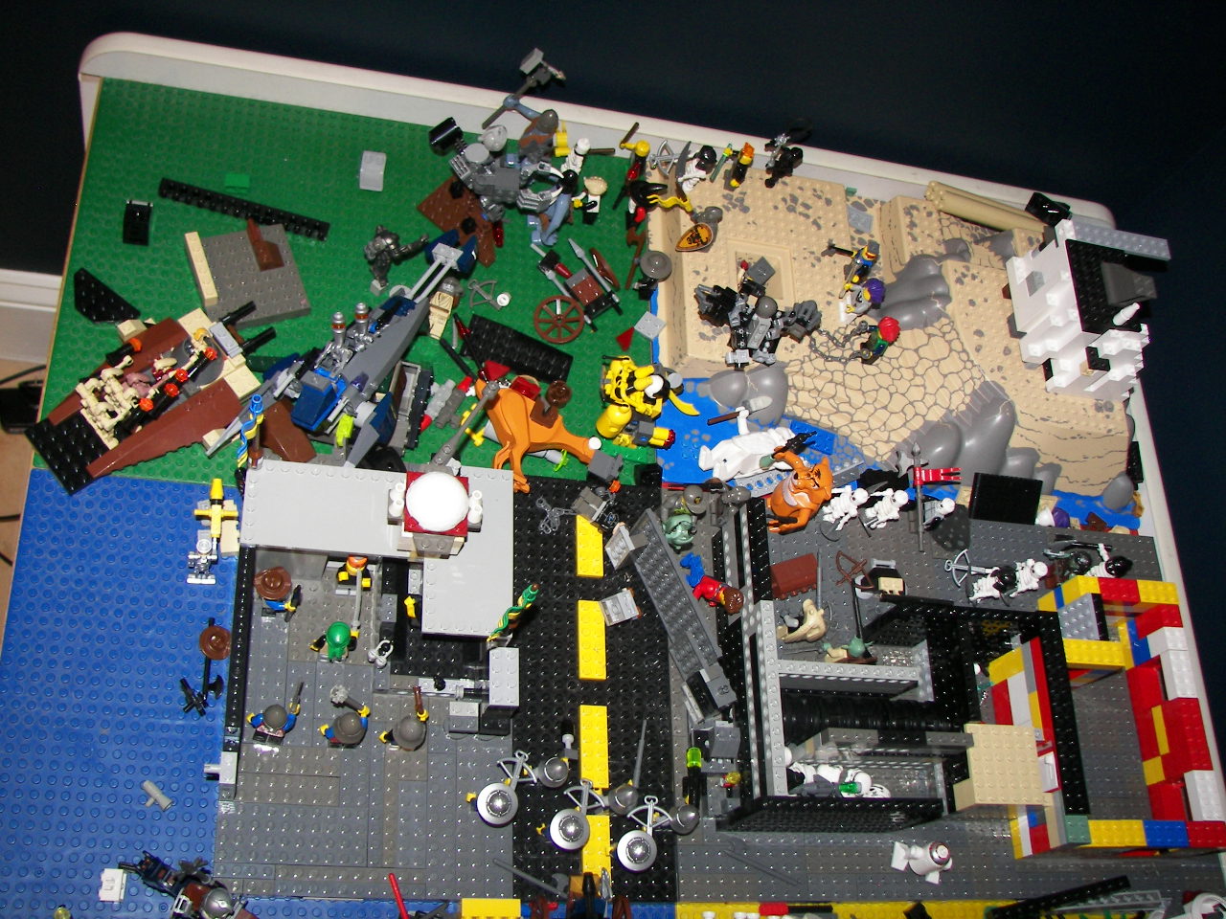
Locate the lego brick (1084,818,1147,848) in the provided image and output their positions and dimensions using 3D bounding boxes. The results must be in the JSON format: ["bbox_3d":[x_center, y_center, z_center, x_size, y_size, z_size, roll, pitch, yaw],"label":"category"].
[{"bbox_3d":[0.298,0.226,0.767,0.048,0.011,0.016,6,64,-15],"label":"lego brick"}]

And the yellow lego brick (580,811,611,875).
[{"bbox_3d":[-0.009,0.226,0.721,0.016,0.005,0.048,6,64,-15],"label":"yellow lego brick"}]

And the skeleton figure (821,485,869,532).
[{"bbox_3d":[0.154,0.032,0.840,0.020,0.041,0.025,-5,67,-19],"label":"skeleton figure"}]

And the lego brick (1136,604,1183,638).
[{"bbox_3d":[0.373,0.112,0.872,0.016,0.029,0.016,6,65,-15],"label":"lego brick"}]

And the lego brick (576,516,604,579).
[{"bbox_3d":[-0.014,0.050,0.787,0.016,0.005,0.047,6,65,-15],"label":"lego brick"}]

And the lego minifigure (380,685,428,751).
[{"bbox_3d":[-0.114,0.142,0.698,0.024,0.041,0.030,7,64,-14],"label":"lego minifigure"}]

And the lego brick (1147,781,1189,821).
[{"bbox_3d":[0.356,0.222,0.821,0.016,0.012,0.032,6,64,-15],"label":"lego brick"}]

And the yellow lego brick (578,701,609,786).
[{"bbox_3d":[-0.011,0.167,0.741,0.016,0.005,0.048,6,64,-15],"label":"yellow lego brick"}]

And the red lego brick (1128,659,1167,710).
[{"bbox_3d":[0.369,0.157,0.874,0.016,0.029,0.032,6,65,-15],"label":"red lego brick"}]

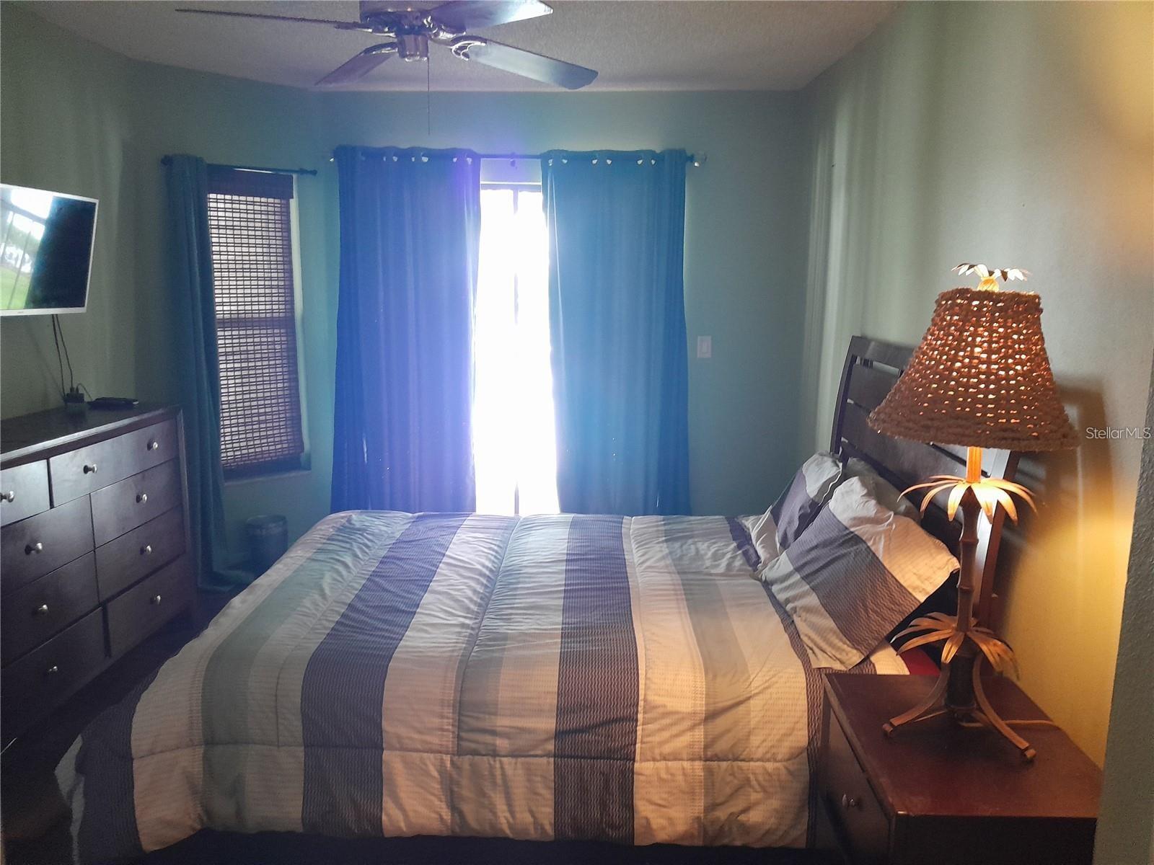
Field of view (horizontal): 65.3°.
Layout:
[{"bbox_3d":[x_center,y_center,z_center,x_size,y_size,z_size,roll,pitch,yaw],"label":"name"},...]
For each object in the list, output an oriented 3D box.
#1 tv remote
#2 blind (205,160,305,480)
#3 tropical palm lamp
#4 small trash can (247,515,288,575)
[{"bbox_3d":[-1.787,-0.111,3.482,0.175,0.030,0.055,0,8,0],"label":"tv remote"},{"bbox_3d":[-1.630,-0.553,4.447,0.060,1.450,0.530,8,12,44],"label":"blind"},{"bbox_3d":[0.755,0.131,1.718,0.365,0.875,0.365,0,8,0],"label":"tropical palm lamp"},{"bbox_3d":[-1.545,0.567,4.493,0.205,0.290,0.205,0,8,0],"label":"small trash can"}]

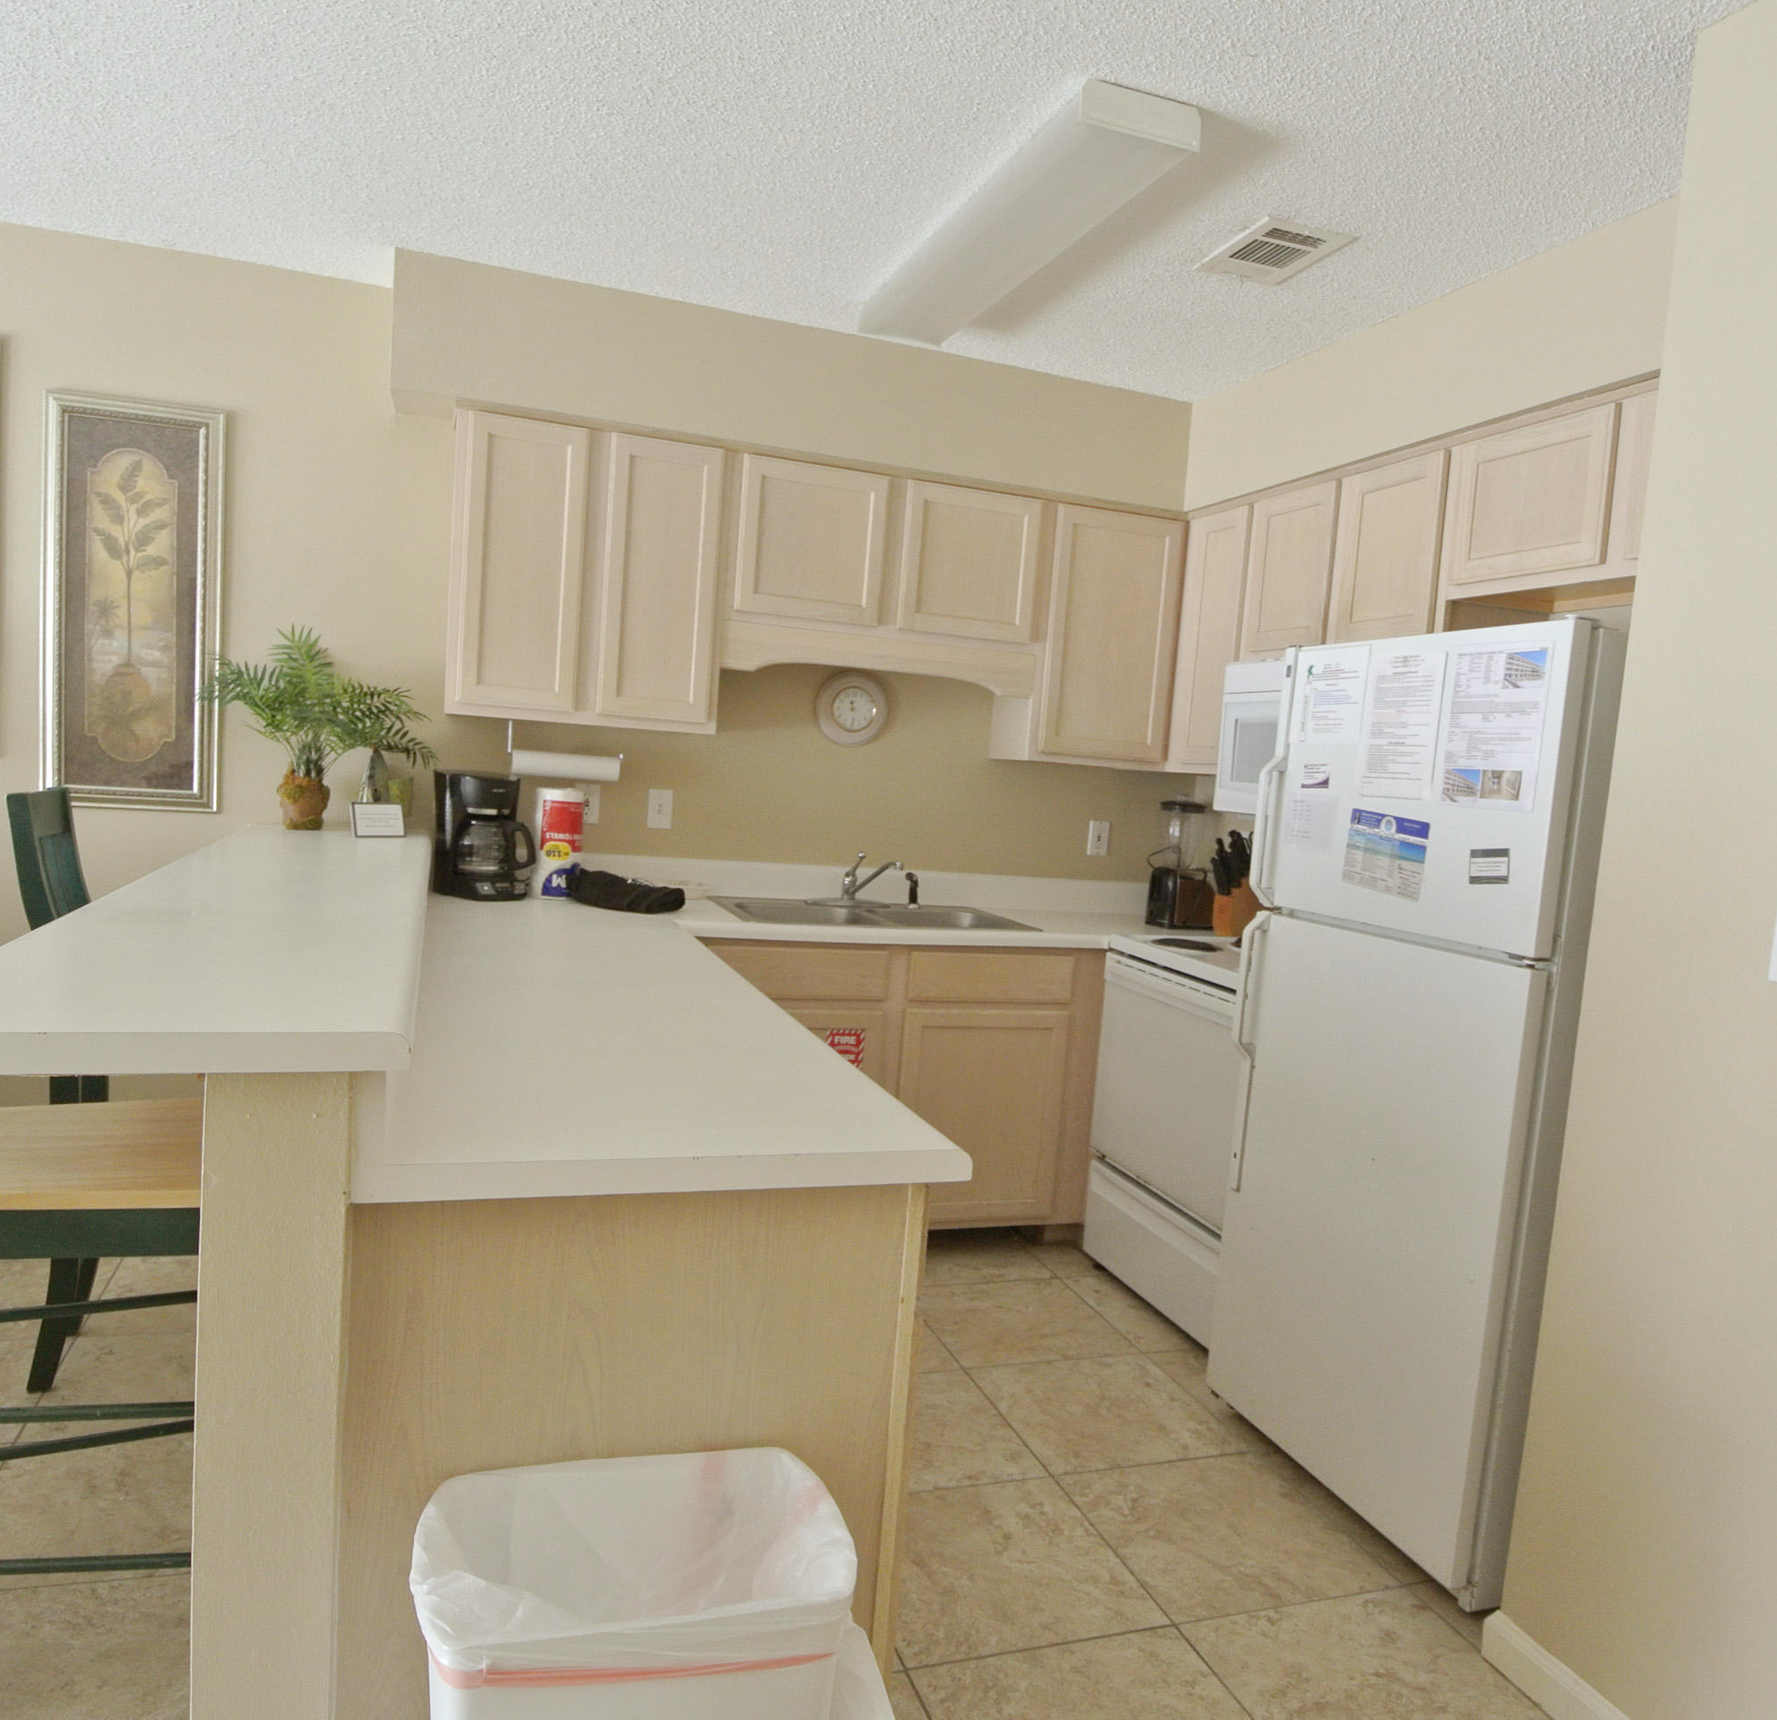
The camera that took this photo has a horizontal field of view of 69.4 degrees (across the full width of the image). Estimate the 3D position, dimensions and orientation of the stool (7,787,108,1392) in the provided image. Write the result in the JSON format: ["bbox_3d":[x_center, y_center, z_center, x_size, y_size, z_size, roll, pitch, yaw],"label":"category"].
[{"bbox_3d":[-1.493,0.458,2.641,0.530,1.175,0.430,3,5,-16],"label":"stool"}]

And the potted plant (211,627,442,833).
[{"bbox_3d":[-1.394,-0.316,3.165,0.530,0.500,0.430,3,5,-19],"label":"potted plant"}]

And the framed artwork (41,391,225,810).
[{"bbox_3d":[-1.876,-0.634,3.195,0.390,1.005,0.030,3,5,-19],"label":"framed artwork"}]

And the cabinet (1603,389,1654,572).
[{"bbox_3d":[1.565,-0.669,2.309,0.320,0.330,0.380,3,5,-19],"label":"cabinet"}]

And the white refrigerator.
[{"bbox_3d":[1.200,0.433,2.502,0.765,1.657,0.710,3,5,-19],"label":"white refrigerator"}]

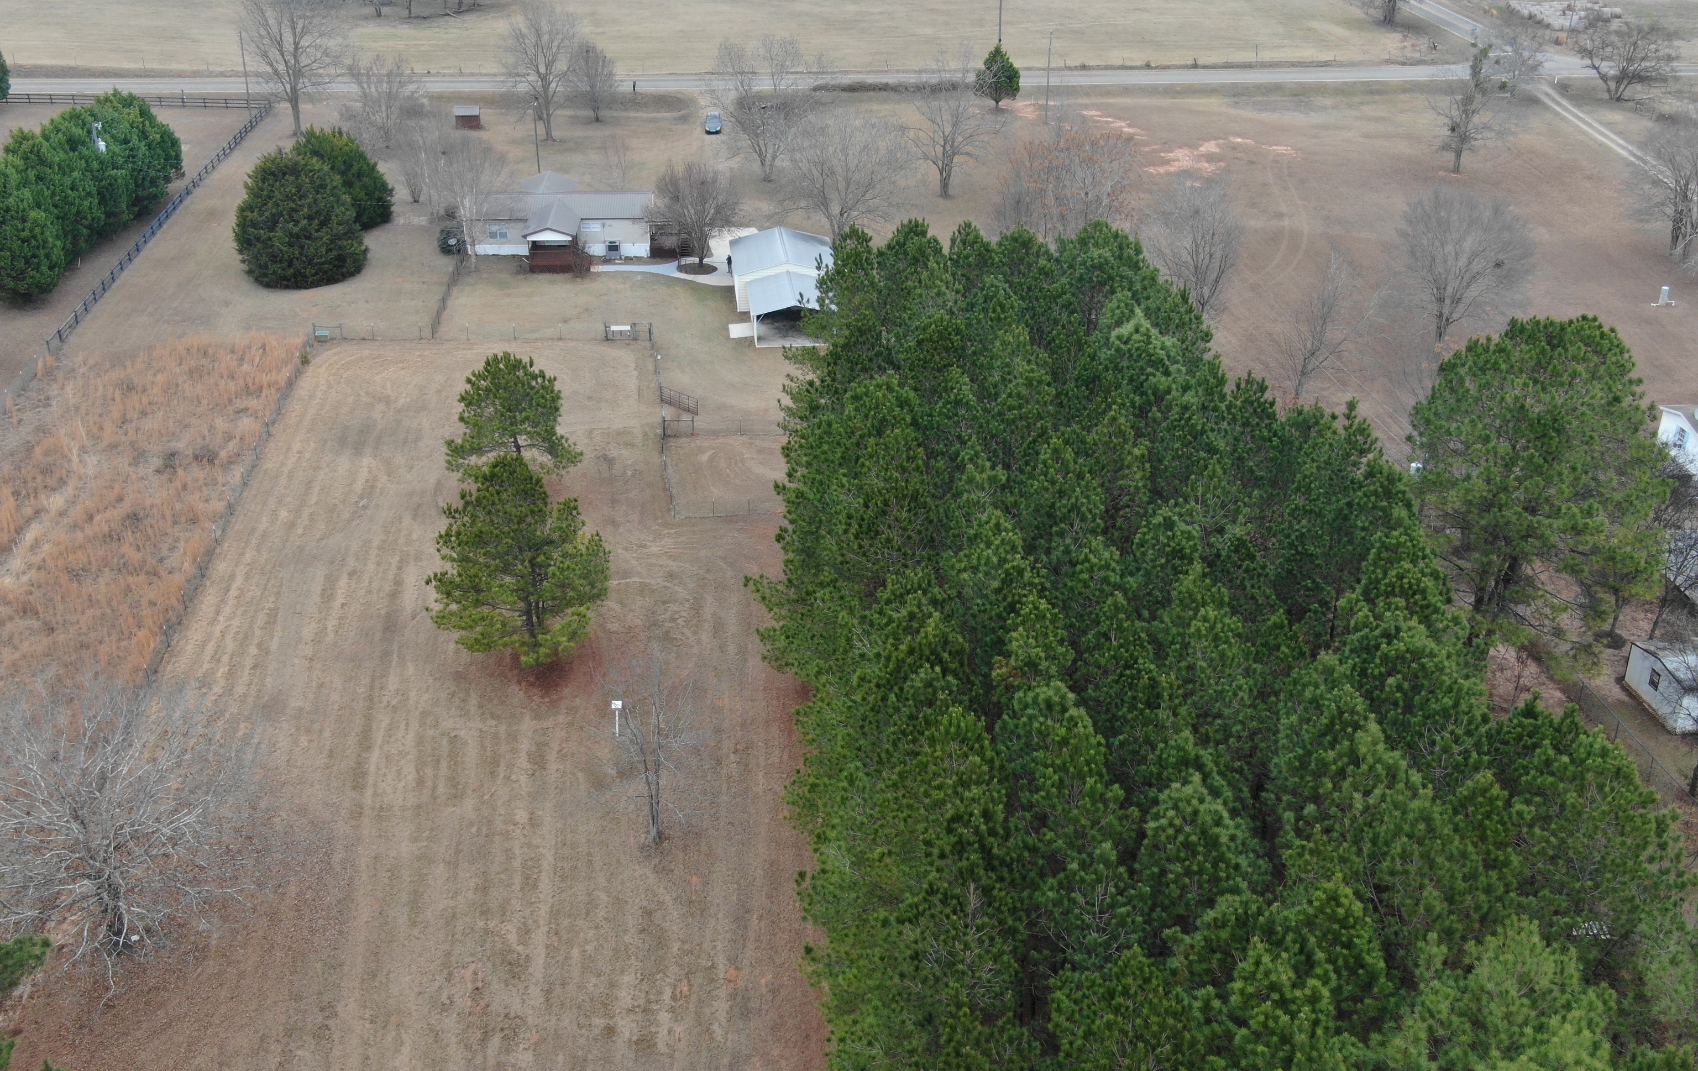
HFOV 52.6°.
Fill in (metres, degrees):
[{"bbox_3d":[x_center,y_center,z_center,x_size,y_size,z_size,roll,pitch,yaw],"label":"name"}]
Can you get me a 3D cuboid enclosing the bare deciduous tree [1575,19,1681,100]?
[{"bbox_3d":[87.080,-53.220,192.380,11.730,9.130,11.380,0,25,0],"label":"bare deciduous tree"}]

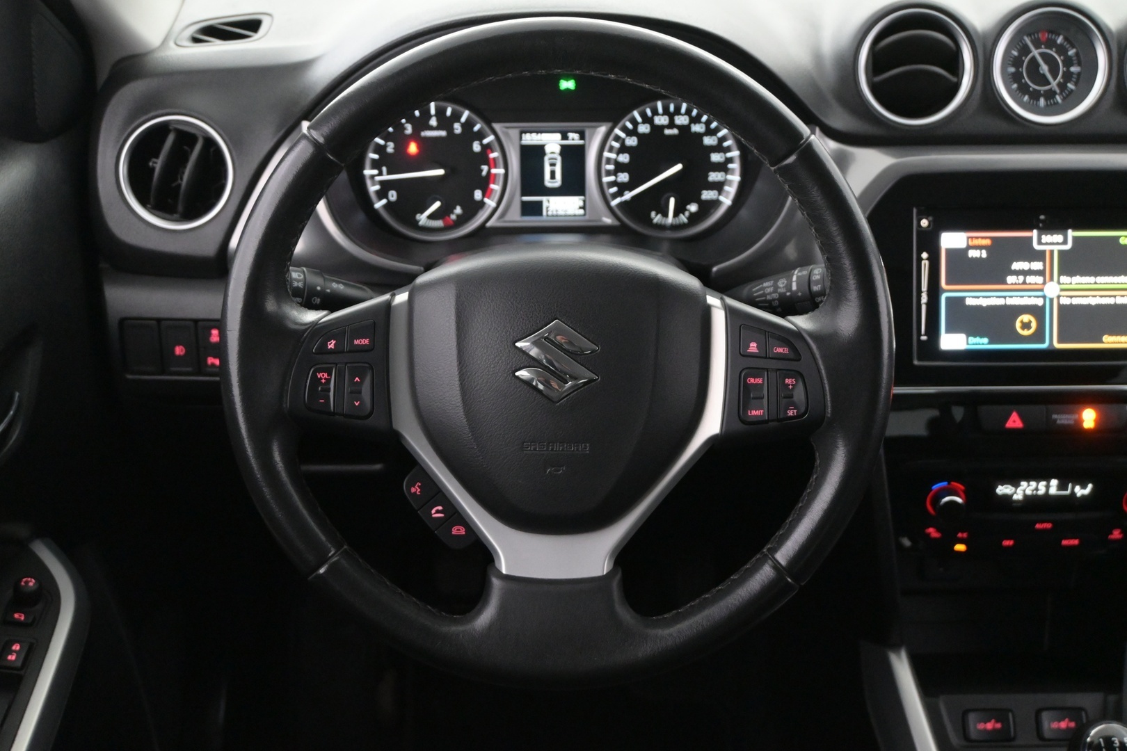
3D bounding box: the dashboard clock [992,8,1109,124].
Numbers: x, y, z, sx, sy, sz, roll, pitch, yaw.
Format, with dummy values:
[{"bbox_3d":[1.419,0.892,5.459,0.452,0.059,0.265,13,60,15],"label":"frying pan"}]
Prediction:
[{"bbox_3d":[0.344,-0.219,0.930,0.082,0.082,0.030,0,-1,0],"label":"dashboard clock"}]

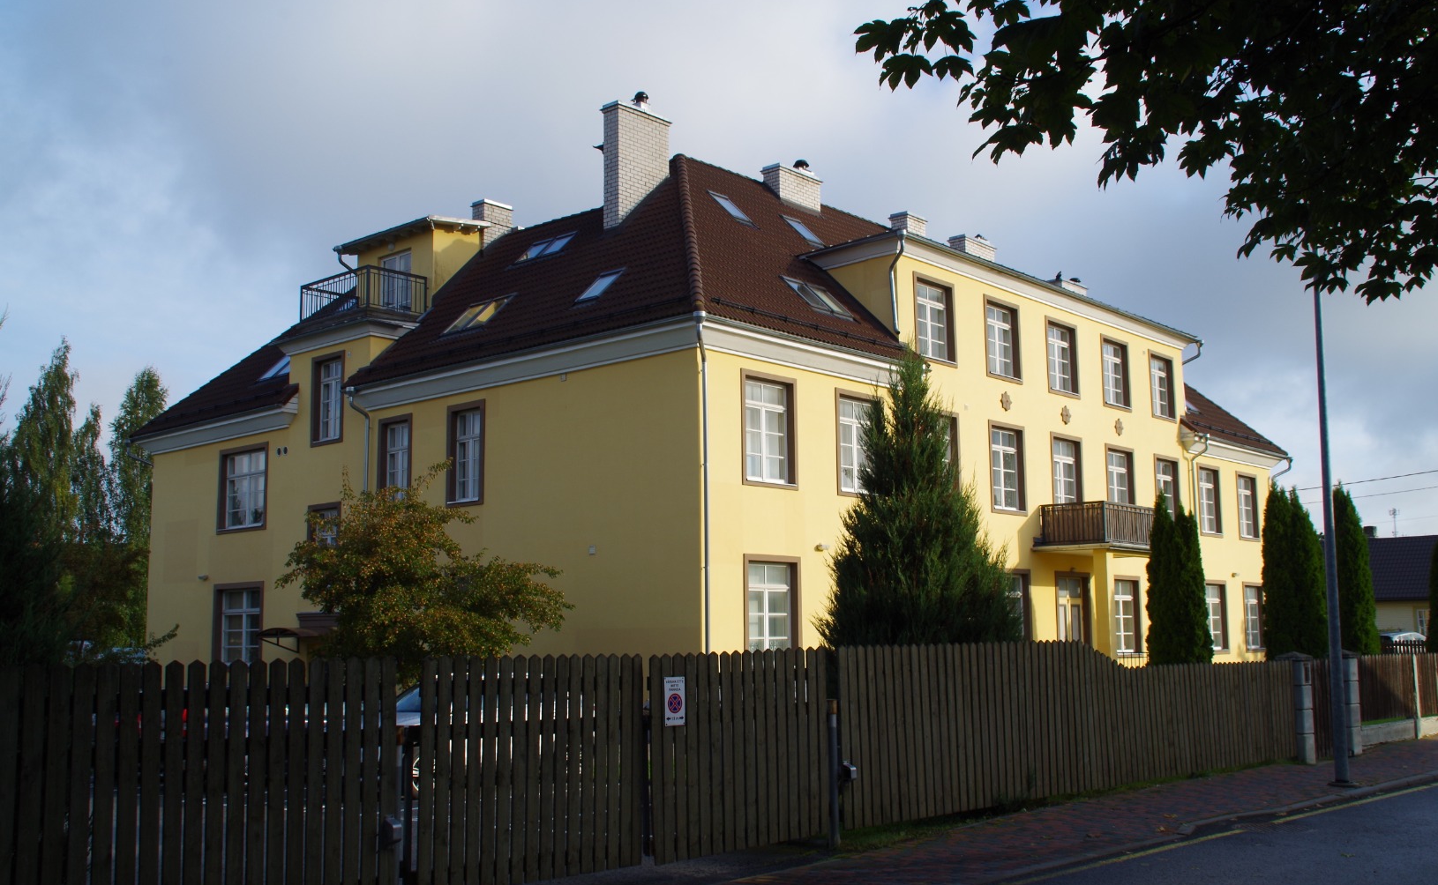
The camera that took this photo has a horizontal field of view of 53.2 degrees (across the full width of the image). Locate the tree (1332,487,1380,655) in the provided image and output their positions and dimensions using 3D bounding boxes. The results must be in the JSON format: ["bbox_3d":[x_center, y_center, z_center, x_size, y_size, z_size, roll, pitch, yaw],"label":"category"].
[{"bbox_3d":[16.175,3.822,36.222,1.150,5.430,1.200,-8,-11,41],"label":"tree"}]

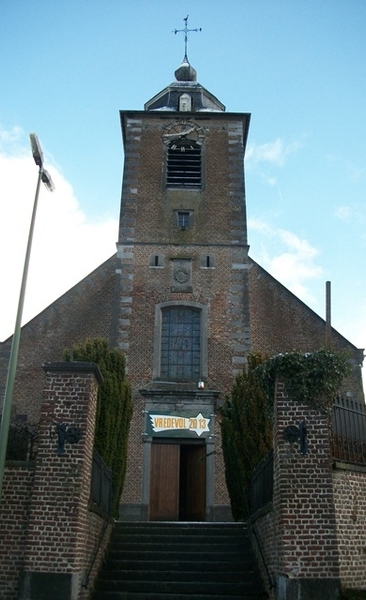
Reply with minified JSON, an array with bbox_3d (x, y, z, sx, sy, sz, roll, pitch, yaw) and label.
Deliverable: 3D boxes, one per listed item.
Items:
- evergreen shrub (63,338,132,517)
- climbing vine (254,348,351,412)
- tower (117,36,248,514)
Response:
[{"bbox_3d":[-2.200,3.148,13.908,1.800,4.700,1.800,1,-24,-1],"label":"evergreen shrub"},{"bbox_3d":[1.830,1.311,8.460,1.400,1.000,1.200,1,-24,-1],"label":"climbing vine"},{"bbox_3d":[0.033,-2.095,25.781,5.600,24.200,5.600,1,-24,-1],"label":"tower"}]

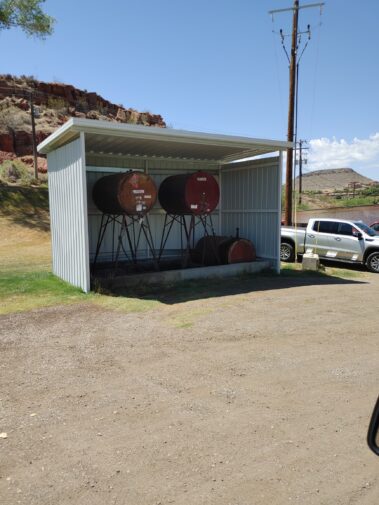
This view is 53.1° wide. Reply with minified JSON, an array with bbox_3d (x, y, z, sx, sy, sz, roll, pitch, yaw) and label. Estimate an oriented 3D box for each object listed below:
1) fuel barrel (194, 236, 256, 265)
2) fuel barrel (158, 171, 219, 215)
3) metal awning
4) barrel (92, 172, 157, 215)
[{"bbox_3d":[1.147,0.075,12.370,1.120,1.120,1.680,-5,8,-32],"label":"fuel barrel"},{"bbox_3d":[-0.027,-1.747,11.411,1.210,1.210,1.540,-5,8,-32],"label":"fuel barrel"},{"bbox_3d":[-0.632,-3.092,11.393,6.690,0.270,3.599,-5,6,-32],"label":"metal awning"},{"bbox_3d":[-1.876,-1.659,10.810,1.140,1.140,1.850,-5,8,-32],"label":"barrel"}]

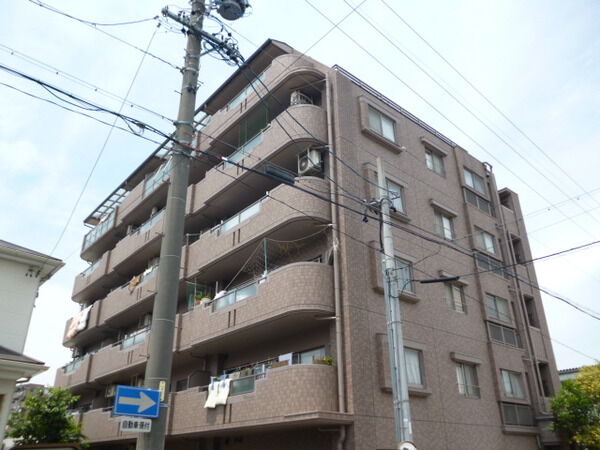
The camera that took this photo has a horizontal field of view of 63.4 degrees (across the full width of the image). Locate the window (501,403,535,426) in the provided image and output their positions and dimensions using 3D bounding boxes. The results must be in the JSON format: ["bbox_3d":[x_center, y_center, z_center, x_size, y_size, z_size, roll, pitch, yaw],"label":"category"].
[{"bbox_3d":[7.559,6.541,16.771,1.900,0.680,0.140,20,-33,-35],"label":"window"}]

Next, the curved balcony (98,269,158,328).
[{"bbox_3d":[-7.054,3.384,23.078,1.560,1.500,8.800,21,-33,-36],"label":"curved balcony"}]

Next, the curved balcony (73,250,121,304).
[{"bbox_3d":[-12.127,3.459,29.902,1.420,1.370,6.300,20,-33,-35],"label":"curved balcony"}]

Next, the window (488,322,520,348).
[{"bbox_3d":[7.796,4.281,18.593,2.050,0.700,0.150,21,-33,-36],"label":"window"}]

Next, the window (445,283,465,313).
[{"bbox_3d":[5.487,2.601,17.242,1.140,1.040,0.150,21,-33,-36],"label":"window"}]

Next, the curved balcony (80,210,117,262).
[{"bbox_3d":[-12.290,0.994,31.343,1.420,1.370,5.800,20,-33,-35],"label":"curved balcony"}]

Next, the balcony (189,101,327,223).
[{"bbox_3d":[-1.752,-2.057,18.823,1.420,1.420,7.600,20,-33,-35],"label":"balcony"}]

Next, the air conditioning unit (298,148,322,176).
[{"bbox_3d":[0.296,-2.047,16.270,0.340,0.620,0.660,21,-33,-36],"label":"air conditioning unit"}]

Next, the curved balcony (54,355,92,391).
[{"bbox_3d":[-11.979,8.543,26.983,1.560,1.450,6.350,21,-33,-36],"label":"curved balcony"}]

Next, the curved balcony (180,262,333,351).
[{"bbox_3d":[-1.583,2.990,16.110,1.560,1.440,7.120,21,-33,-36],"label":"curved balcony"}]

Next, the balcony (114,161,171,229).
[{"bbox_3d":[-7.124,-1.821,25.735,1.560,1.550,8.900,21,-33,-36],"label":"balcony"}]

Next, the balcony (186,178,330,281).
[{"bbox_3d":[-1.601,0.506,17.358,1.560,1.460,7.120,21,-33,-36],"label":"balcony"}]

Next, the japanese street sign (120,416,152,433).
[{"bbox_3d":[-2.055,2.524,6.100,0.410,0.165,0.030,19,-32,-33],"label":"japanese street sign"}]

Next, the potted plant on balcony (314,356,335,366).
[{"bbox_3d":[0.588,3.674,12.836,0.450,0.320,0.260,20,-33,-35],"label":"potted plant on balcony"}]

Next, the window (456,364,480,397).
[{"bbox_3d":[5.498,5.127,15.966,1.200,1.040,0.150,21,-33,-36],"label":"window"}]

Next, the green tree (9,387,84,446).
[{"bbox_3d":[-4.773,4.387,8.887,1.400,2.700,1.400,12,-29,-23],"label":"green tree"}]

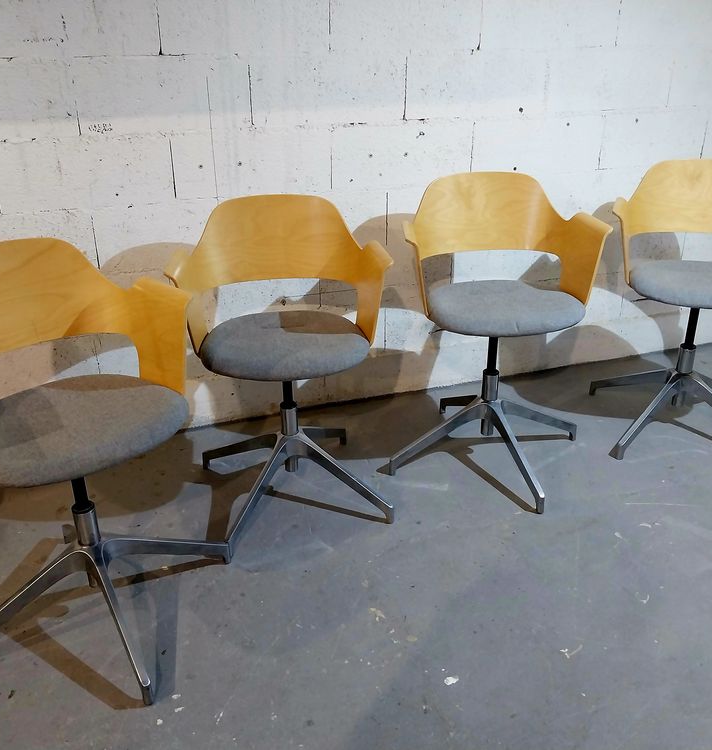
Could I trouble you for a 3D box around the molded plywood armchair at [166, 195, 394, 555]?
[{"bbox_3d":[-0.196,-0.023,2.102,0.587,0.850,0.575,-4,25,-6],"label":"molded plywood armchair"}]

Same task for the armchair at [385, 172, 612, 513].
[{"bbox_3d":[0.418,-0.128,2.271,0.673,0.878,0.673,-4,25,-6],"label":"armchair"}]

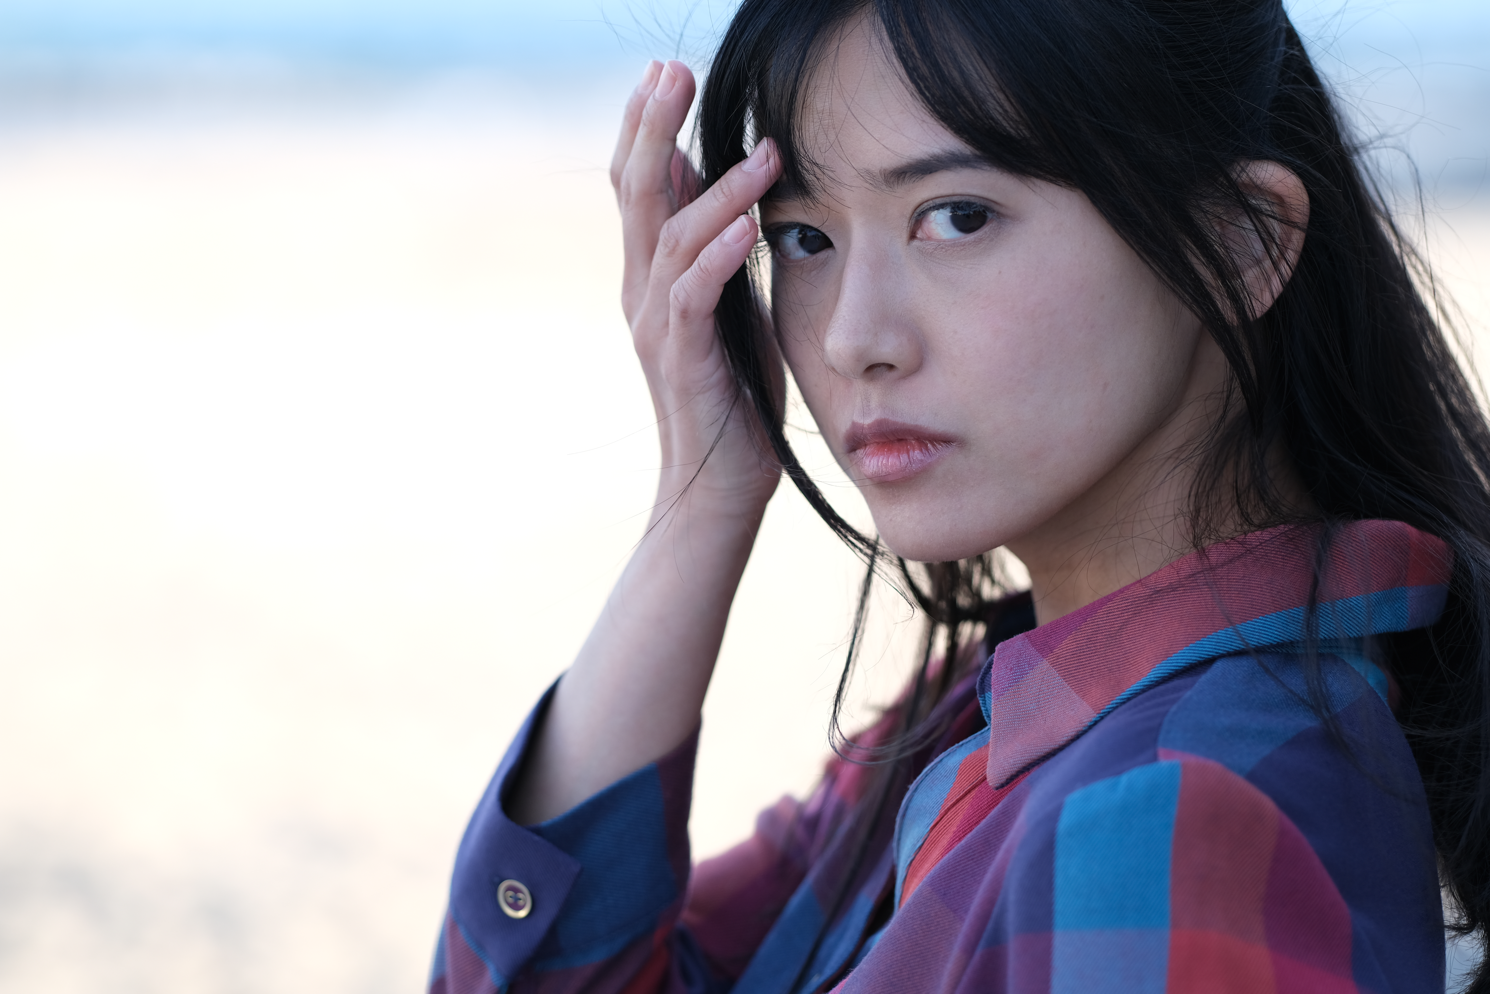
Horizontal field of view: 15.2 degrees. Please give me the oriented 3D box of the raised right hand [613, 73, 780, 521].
[{"bbox_3d":[-0.015,-0.068,1.840,0.056,0.155,0.082,-4,-2,-25],"label":"raised right hand"}]

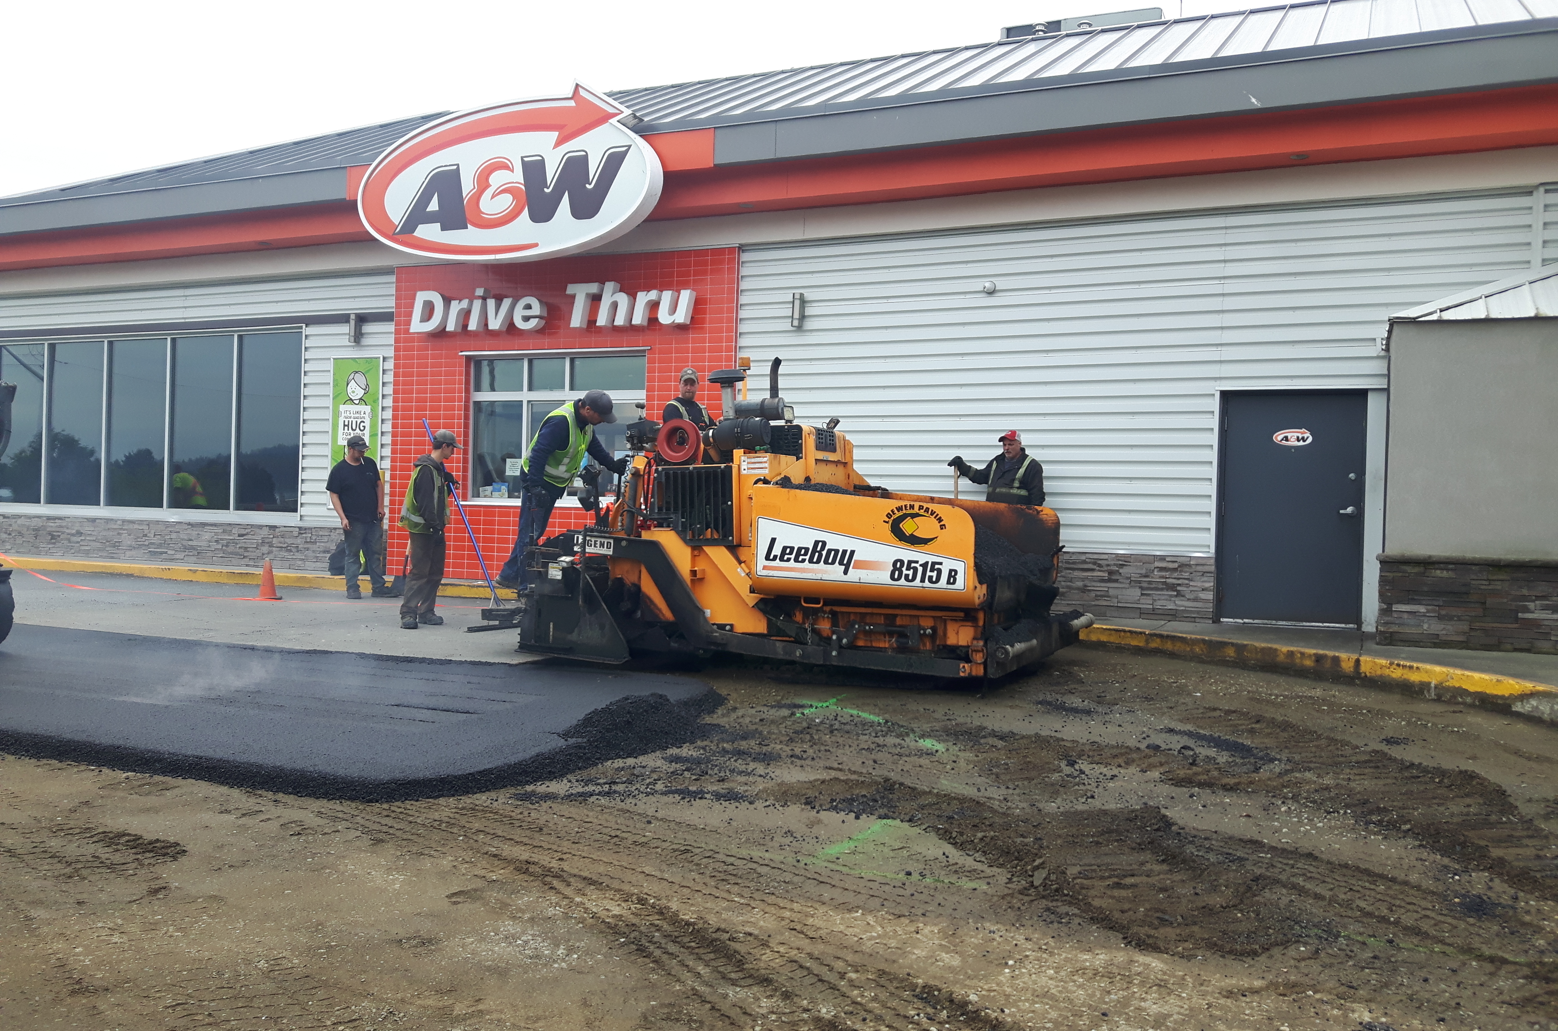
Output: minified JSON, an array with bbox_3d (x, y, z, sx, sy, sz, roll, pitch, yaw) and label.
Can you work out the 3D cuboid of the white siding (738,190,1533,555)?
[{"bbox_3d":[2.998,-1.283,13.882,7.800,3.280,0.120,1,0,27],"label":"white siding"}]

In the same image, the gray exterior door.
[{"bbox_3d":[4.757,-0.079,13.007,1.270,2.170,0.100,1,0,27],"label":"gray exterior door"}]

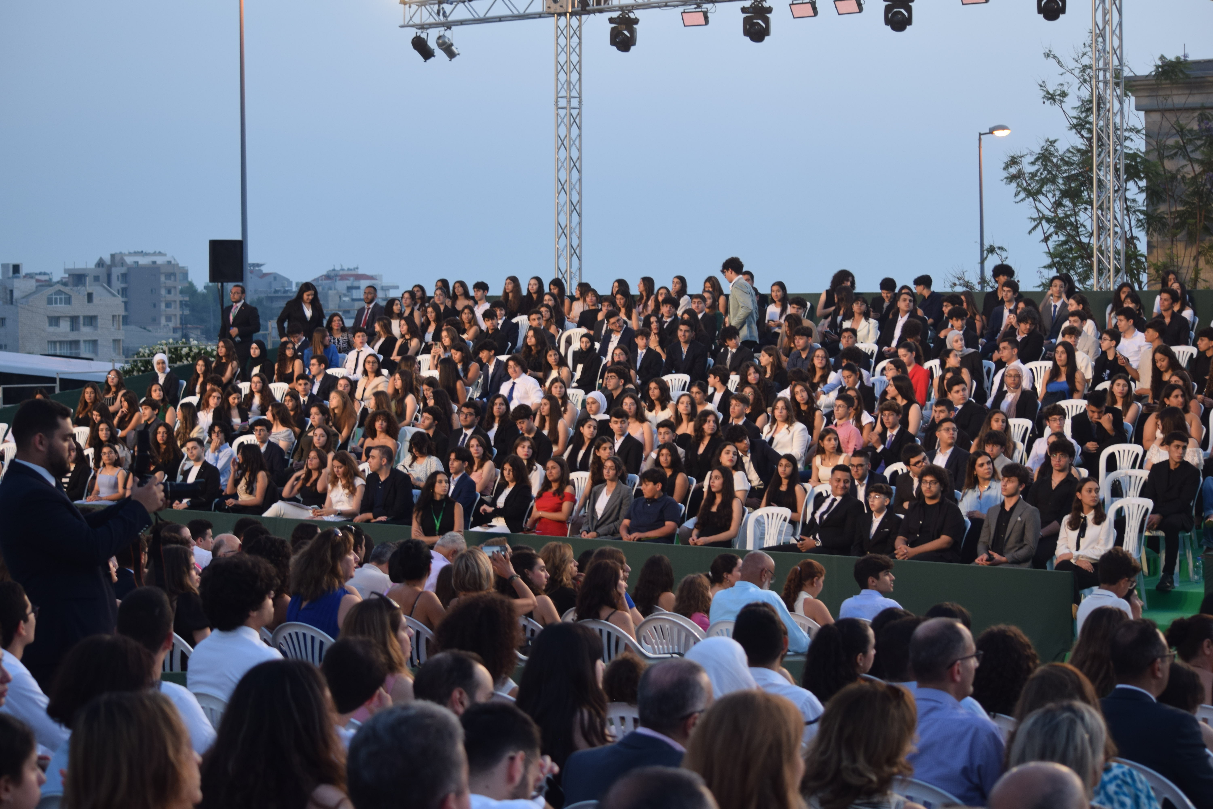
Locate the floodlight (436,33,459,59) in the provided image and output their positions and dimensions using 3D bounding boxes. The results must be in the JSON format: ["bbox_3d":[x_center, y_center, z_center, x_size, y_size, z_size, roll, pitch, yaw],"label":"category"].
[{"bbox_3d":[-2.247,-5.052,39.000,0.270,0.380,0.240,-49,22,-19],"label":"floodlight"}]

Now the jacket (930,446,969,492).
[{"bbox_3d":[2.835,0.610,22.800,0.460,0.570,0.360,1,2,31],"label":"jacket"}]

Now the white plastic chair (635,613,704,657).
[{"bbox_3d":[0.455,1.497,14.505,0.570,0.820,0.560,1,3,41],"label":"white plastic chair"}]

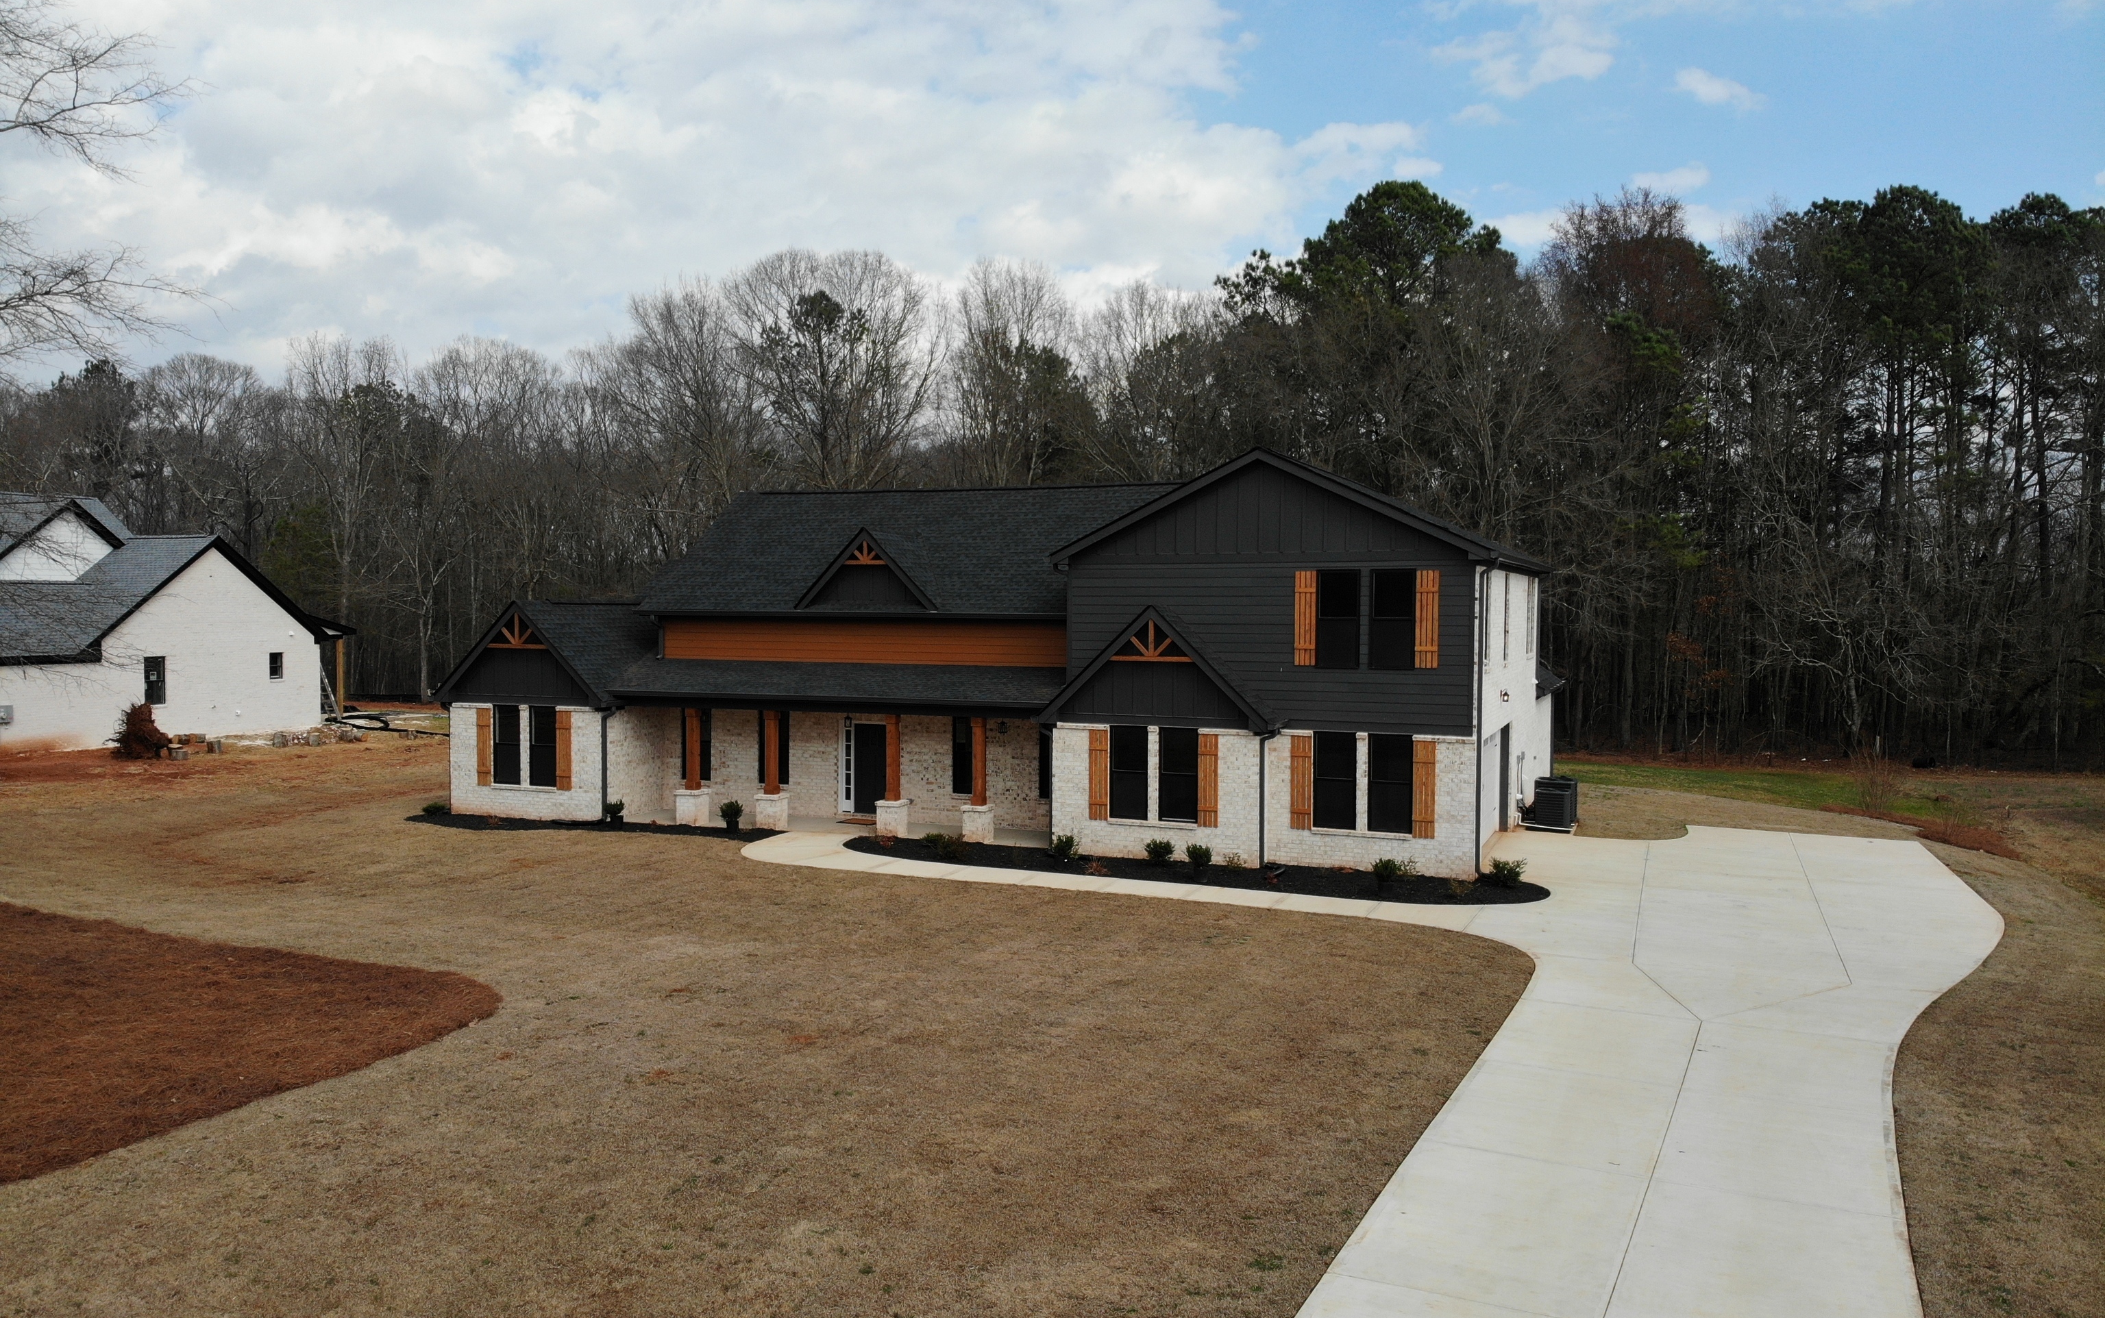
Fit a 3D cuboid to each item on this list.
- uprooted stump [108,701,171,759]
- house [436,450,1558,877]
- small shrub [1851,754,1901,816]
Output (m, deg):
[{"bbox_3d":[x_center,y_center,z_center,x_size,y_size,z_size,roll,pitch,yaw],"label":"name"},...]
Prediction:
[{"bbox_3d":[-28.012,2.098,44.788,1.689,1.783,1.536,-1,3,-32],"label":"uprooted stump"},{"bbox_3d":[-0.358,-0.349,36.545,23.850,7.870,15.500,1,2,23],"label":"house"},{"bbox_3d":[19.860,2.934,35.137,1.094,1.492,1.094,1,3,30],"label":"small shrub"}]

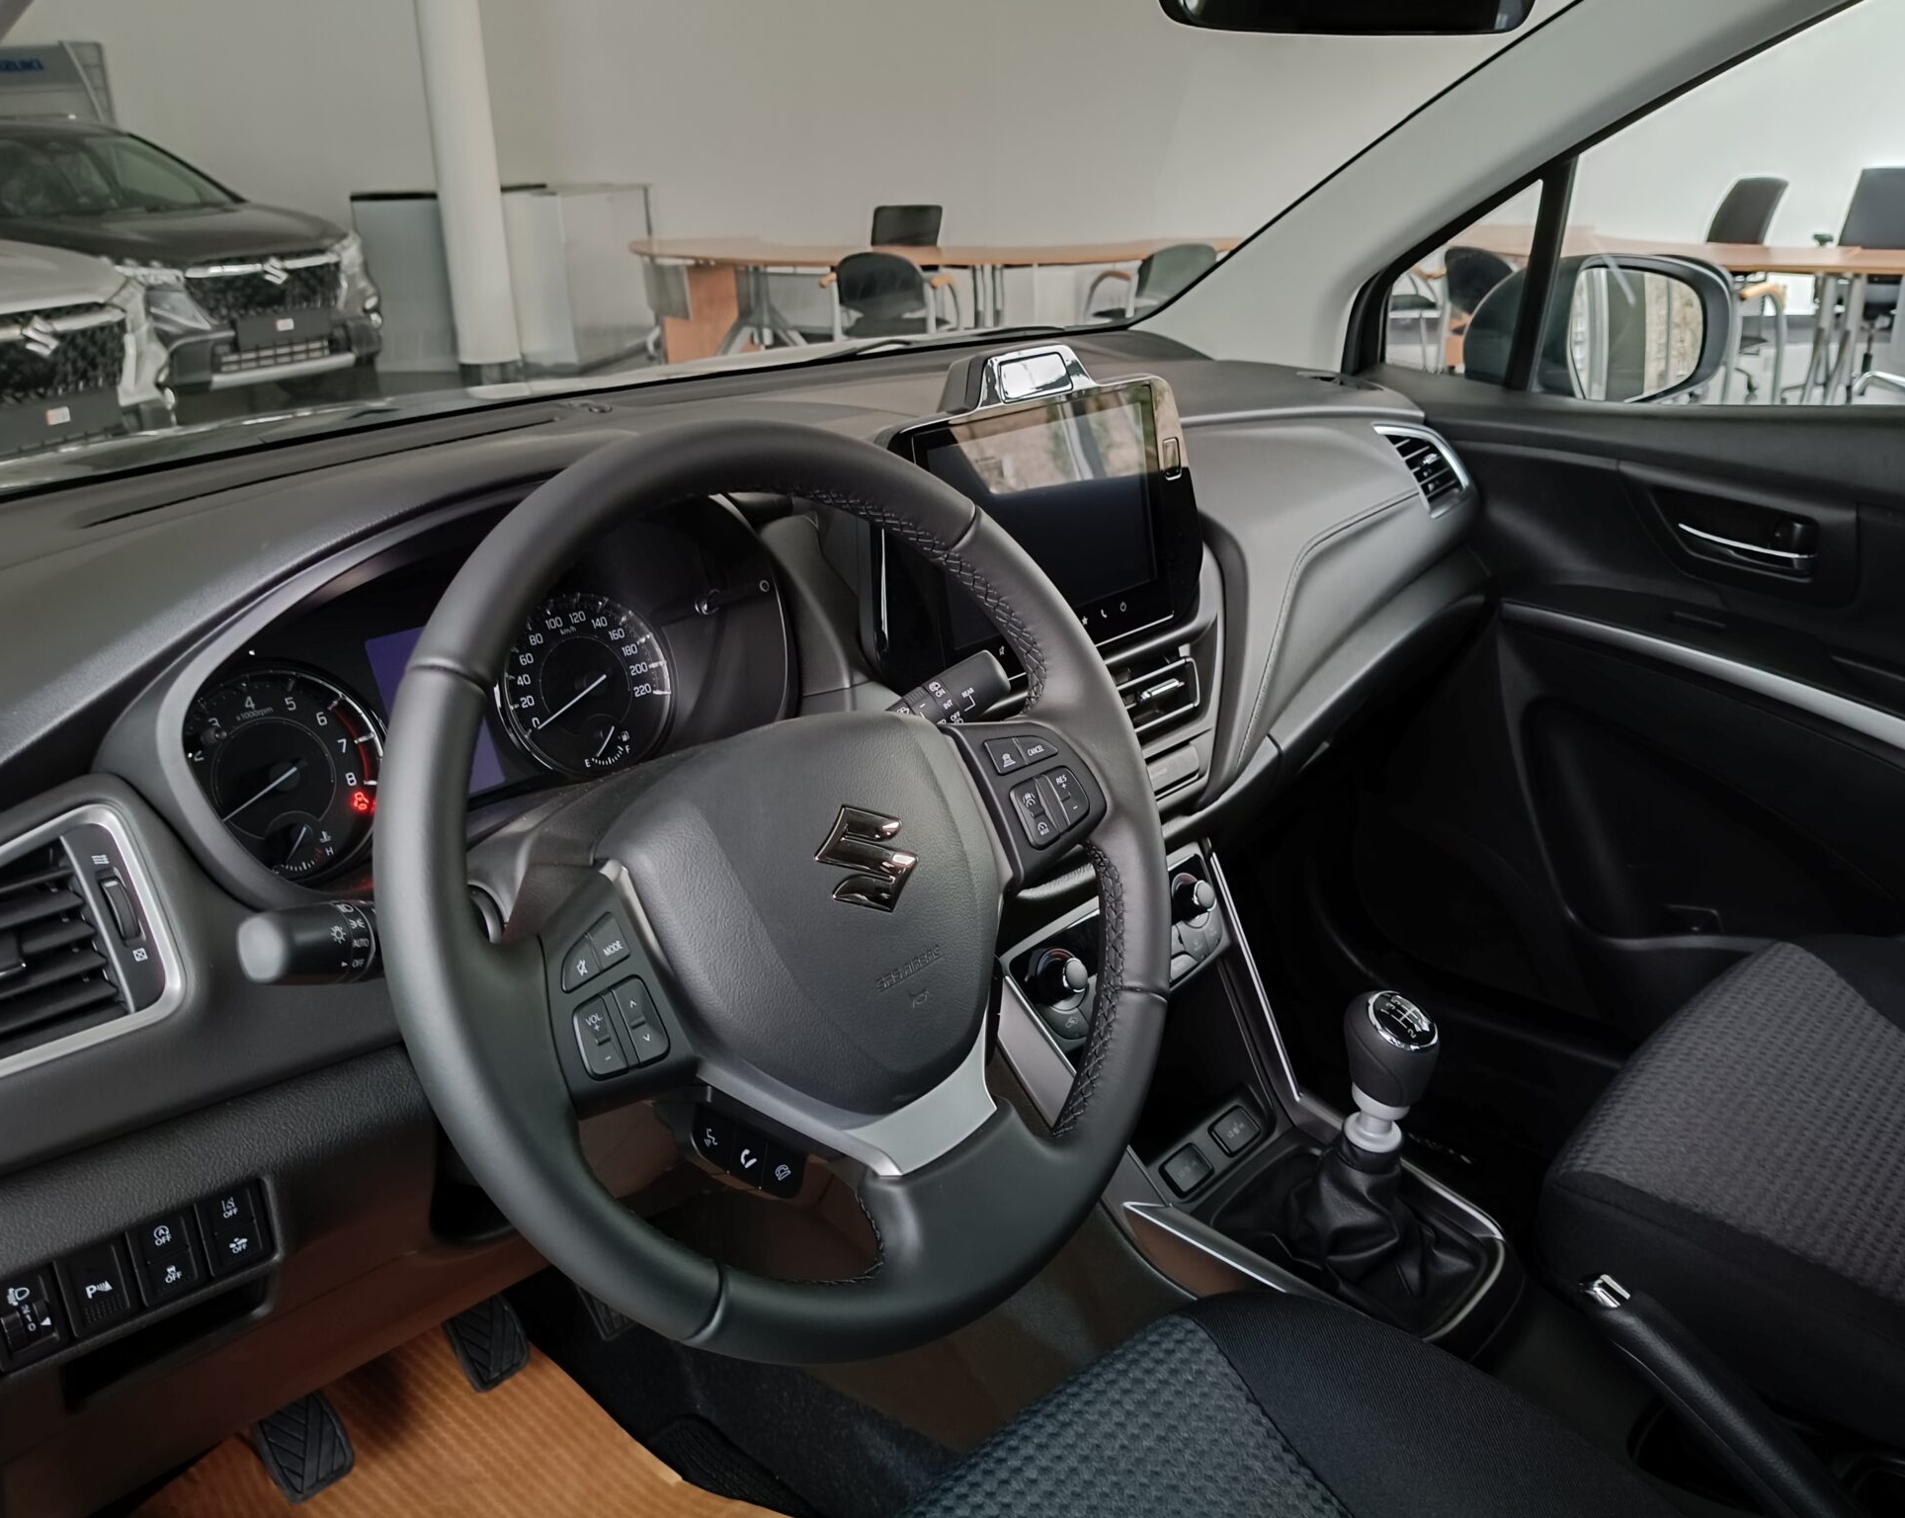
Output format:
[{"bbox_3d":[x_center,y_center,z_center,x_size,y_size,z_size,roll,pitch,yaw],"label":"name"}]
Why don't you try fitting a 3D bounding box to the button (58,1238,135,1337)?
[{"bbox_3d":[-0.338,0.206,0.600,0.024,0.034,0.012,-19,24,-36],"label":"button"}]

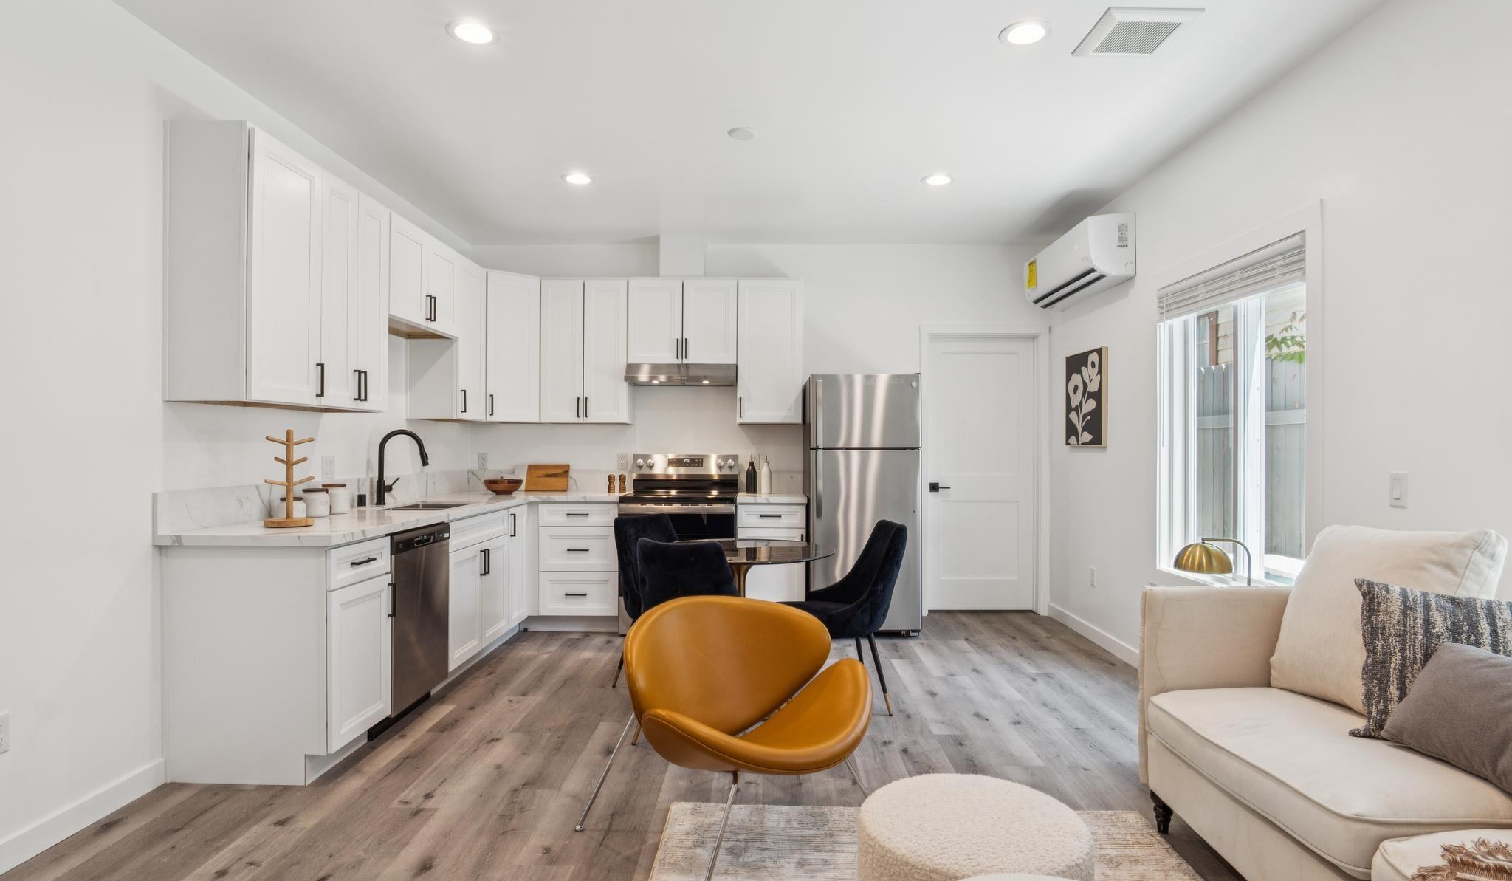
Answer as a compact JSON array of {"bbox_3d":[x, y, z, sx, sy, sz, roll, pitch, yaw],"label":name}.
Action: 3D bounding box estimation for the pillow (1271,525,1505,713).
[{"bbox_3d":[1.812,0.521,2.194,0.180,0.550,0.500,20,-7,-20],"label":"pillow"}]

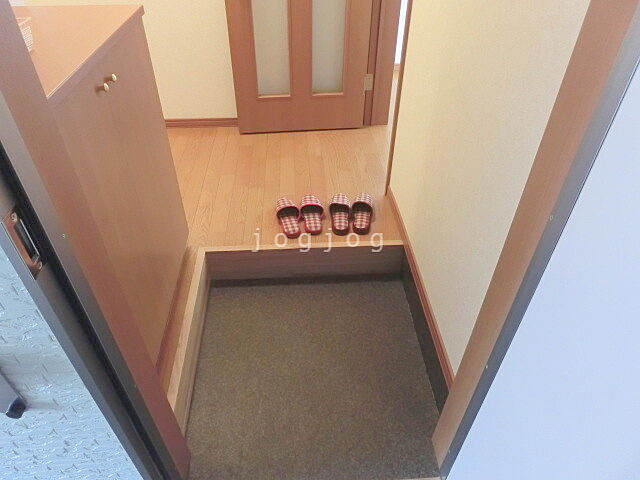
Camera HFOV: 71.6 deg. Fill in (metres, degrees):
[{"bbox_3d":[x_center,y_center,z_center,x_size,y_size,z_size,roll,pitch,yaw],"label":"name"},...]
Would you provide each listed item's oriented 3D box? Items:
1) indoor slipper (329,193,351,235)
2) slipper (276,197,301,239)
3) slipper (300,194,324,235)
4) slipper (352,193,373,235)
[{"bbox_3d":[0.093,-0.133,1.978,0.094,0.070,0.272,0,40,0],"label":"indoor slipper"},{"bbox_3d":[-0.143,-0.118,1.956,0.098,0.070,0.266,-6,41,-8],"label":"slipper"},{"bbox_3d":[-0.037,-0.134,1.976,0.098,0.070,0.264,-3,41,-4],"label":"slipper"},{"bbox_3d":[0.193,-0.136,1.982,0.094,0.070,0.273,4,41,4],"label":"slipper"}]

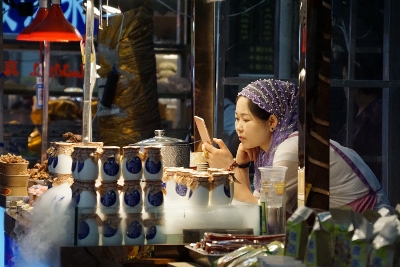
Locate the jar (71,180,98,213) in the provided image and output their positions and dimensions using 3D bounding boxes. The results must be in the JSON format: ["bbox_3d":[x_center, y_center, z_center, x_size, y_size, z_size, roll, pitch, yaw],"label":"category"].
[{"bbox_3d":[-0.363,0.203,6.400,0.066,0.107,0.066,0,4,-10],"label":"jar"}]

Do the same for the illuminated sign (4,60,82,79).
[{"bbox_3d":[-0.665,-0.272,8.500,0.350,0.078,0.020,2,4,12],"label":"illuminated sign"}]

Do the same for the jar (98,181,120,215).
[{"bbox_3d":[-0.288,0.206,6.400,0.066,0.107,0.066,1,4,0],"label":"jar"}]

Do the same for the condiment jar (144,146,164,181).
[{"bbox_3d":[-0.148,0.096,6.360,0.067,0.105,0.067,0,5,0],"label":"condiment jar"}]

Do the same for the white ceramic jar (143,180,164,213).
[{"bbox_3d":[-0.147,0.201,6.350,0.069,0.105,0.069,0,5,0],"label":"white ceramic jar"}]

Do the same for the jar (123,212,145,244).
[{"bbox_3d":[-0.209,0.303,6.350,0.070,0.104,0.070,0,5,0],"label":"jar"}]

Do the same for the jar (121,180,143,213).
[{"bbox_3d":[-0.215,0.203,6.400,0.066,0.107,0.066,1,4,0],"label":"jar"}]

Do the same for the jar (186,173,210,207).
[{"bbox_3d":[-0.003,0.182,6.400,0.070,0.105,0.070,0,5,0],"label":"jar"}]

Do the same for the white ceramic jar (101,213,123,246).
[{"bbox_3d":[-0.280,0.305,6.350,0.070,0.105,0.070,0,5,0],"label":"white ceramic jar"}]

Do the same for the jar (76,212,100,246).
[{"bbox_3d":[-0.356,0.305,6.350,0.072,0.106,0.072,0,5,0],"label":"jar"}]

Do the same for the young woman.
[{"bbox_3d":[0.360,0.438,6.919,0.660,1.250,0.460,-1,5,-16],"label":"young woman"}]

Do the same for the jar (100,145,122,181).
[{"bbox_3d":[-0.284,0.099,6.400,0.066,0.107,0.066,1,4,0],"label":"jar"}]

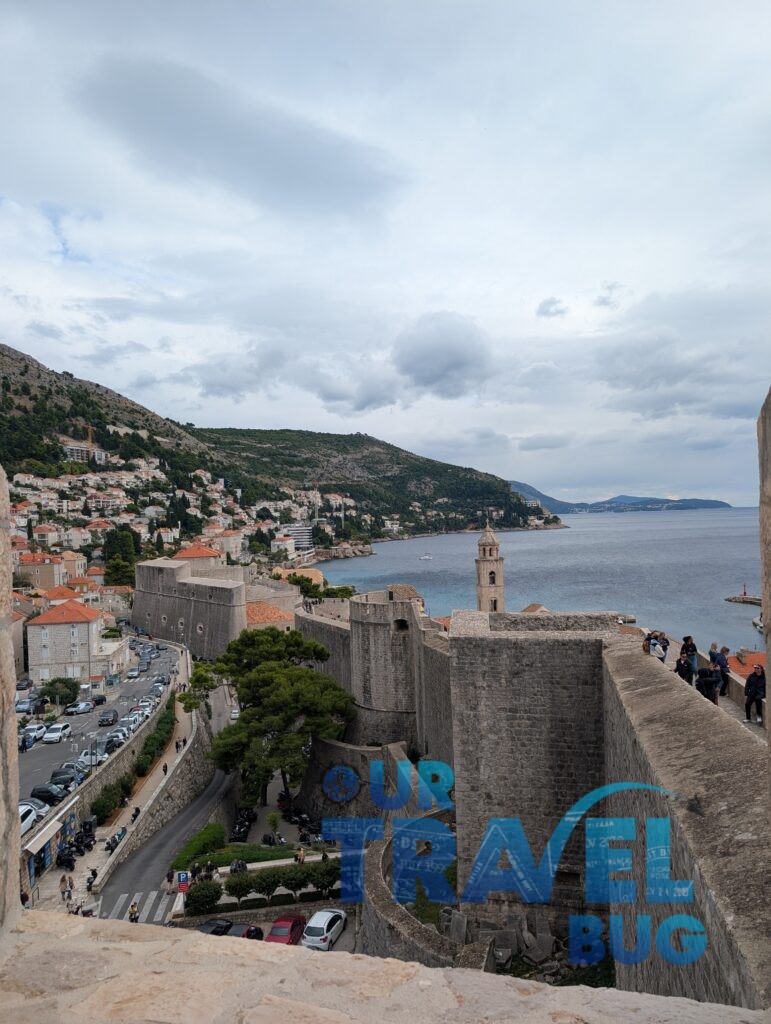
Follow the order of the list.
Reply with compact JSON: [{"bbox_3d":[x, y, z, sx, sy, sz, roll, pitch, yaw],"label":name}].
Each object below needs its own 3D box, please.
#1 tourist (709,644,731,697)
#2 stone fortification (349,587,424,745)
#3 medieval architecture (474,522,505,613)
[{"bbox_3d":[11.633,5.514,24.580,0.600,1.680,0.520,-2,0,-6],"label":"tourist"},{"bbox_3d":[0.153,23.839,109.000,11.300,23.500,11.000,-1,0,6],"label":"stone fortification"},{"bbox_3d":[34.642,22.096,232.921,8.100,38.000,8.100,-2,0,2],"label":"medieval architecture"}]

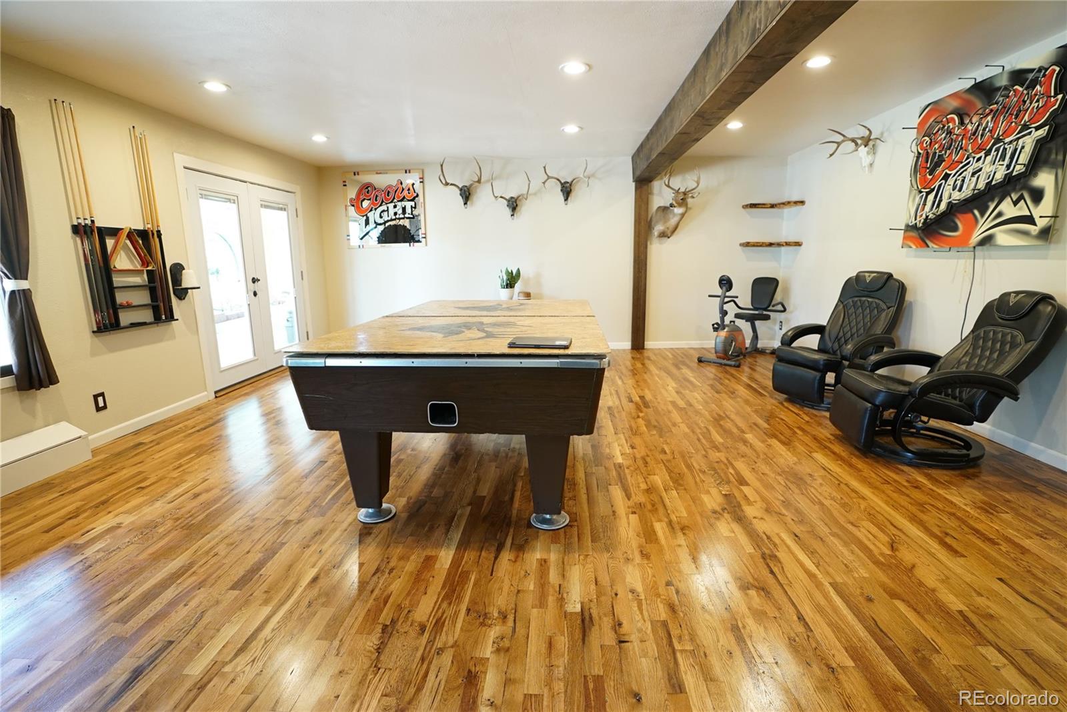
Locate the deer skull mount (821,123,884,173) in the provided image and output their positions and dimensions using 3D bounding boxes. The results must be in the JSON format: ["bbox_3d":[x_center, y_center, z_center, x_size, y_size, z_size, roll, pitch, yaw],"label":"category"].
[{"bbox_3d":[3.000,-1.925,4.438,0.340,0.460,0.540,0,12,4],"label":"deer skull mount"}]

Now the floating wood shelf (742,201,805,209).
[{"bbox_3d":[3.067,-1.911,6.014,0.710,0.075,0.380,7,14,34],"label":"floating wood shelf"}]

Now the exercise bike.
[{"bbox_3d":[2.587,-0.478,5.767,1.240,0.990,0.580,-11,16,-40],"label":"exercise bike"}]

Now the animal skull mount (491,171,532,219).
[{"bbox_3d":[-0.287,-2.021,5.994,0.496,0.568,0.330,0,12,4],"label":"animal skull mount"}]

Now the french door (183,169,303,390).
[{"bbox_3d":[-2.926,-0.820,5.097,0.060,2.000,1.725,0,12,4],"label":"french door"}]

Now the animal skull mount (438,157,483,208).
[{"bbox_3d":[-0.912,-2.196,6.000,0.551,0.594,0.330,0,12,4],"label":"animal skull mount"}]

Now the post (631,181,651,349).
[{"bbox_3d":[1.386,-1.145,6.199,0.183,2.146,0.110,0,12,4],"label":"post"}]

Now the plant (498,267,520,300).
[{"bbox_3d":[-0.312,-0.927,6.125,0.292,0.432,0.220,0,12,4],"label":"plant"}]

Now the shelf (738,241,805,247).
[{"bbox_3d":[3.073,-1.443,6.113,0.710,0.070,0.380,7,14,34],"label":"shelf"}]

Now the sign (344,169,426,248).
[{"bbox_3d":[-1.973,-1.943,6.300,1.080,0.980,0.040,0,12,4],"label":"sign"}]

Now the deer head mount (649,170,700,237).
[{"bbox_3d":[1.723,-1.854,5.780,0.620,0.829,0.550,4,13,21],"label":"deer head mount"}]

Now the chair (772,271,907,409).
[{"bbox_3d":[2.531,-0.135,3.928,0.860,1.080,0.700,-5,13,-20],"label":"chair"}]

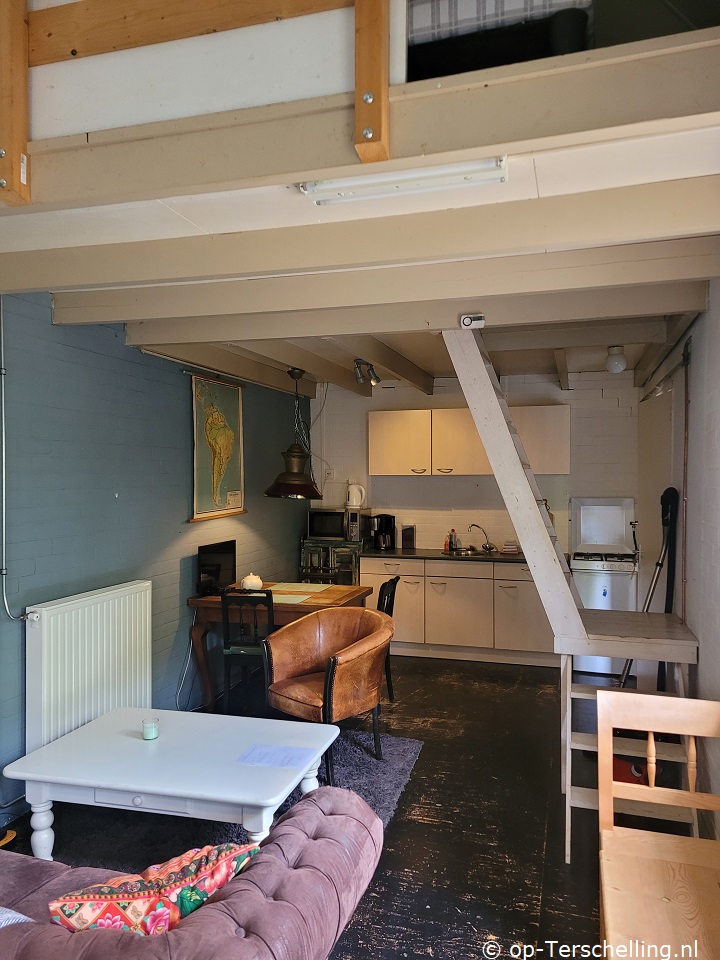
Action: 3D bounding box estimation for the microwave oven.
[{"bbox_3d":[-0.185,0.423,6.840,0.500,0.272,0.385,0,1,17],"label":"microwave oven"}]

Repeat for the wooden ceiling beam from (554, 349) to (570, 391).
[{"bbox_3d":[1.543,-0.883,5.457,0.063,0.155,2.350,0,1,16],"label":"wooden ceiling beam"}]

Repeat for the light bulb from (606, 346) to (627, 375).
[{"bbox_3d":[1.839,-0.858,5.182,0.138,0.200,0.140,0,1,17],"label":"light bulb"}]

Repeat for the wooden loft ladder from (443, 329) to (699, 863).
[{"bbox_3d":[1.022,0.393,3.696,1.300,2.470,1.300,0,1,16],"label":"wooden loft ladder"}]

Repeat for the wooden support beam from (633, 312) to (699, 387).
[{"bbox_3d":[2.026,-0.878,4.922,0.078,0.157,3.090,0,1,17],"label":"wooden support beam"}]

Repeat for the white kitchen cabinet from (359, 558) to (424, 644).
[{"bbox_3d":[0.369,1.084,6.761,0.600,0.770,0.580,0,1,16],"label":"white kitchen cabinet"}]

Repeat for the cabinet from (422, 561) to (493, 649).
[{"bbox_3d":[0.947,1.087,6.596,0.600,0.770,0.580,0,1,16],"label":"cabinet"}]

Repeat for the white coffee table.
[{"bbox_3d":[-0.776,1.409,3.207,1.200,0.440,0.845,0,1,14],"label":"white coffee table"}]

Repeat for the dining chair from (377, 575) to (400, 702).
[{"bbox_3d":[0.006,1.158,5.108,0.480,0.900,0.420,0,1,16],"label":"dining chair"}]

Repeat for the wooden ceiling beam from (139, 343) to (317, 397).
[{"bbox_3d":[-0.912,-0.888,5.805,0.073,0.164,3.090,0,1,17],"label":"wooden ceiling beam"}]

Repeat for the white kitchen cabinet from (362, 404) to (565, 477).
[{"bbox_3d":[0.997,-0.343,6.654,1.800,0.600,0.350,0,1,16],"label":"white kitchen cabinet"}]

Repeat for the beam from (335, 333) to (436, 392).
[{"bbox_3d":[0.232,-0.883,5.461,0.064,0.159,3.090,0,1,17],"label":"beam"}]

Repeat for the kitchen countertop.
[{"bbox_3d":[0.948,0.696,6.575,1.795,0.040,0.595,0,1,17],"label":"kitchen countertop"}]

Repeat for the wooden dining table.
[{"bbox_3d":[-0.548,1.209,5.195,1.070,0.780,0.790,0,1,17],"label":"wooden dining table"}]

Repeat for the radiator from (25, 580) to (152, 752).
[{"bbox_3d":[-1.431,1.042,3.897,0.095,0.850,0.920,0,1,17],"label":"radiator"}]

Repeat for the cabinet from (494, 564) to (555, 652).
[{"bbox_3d":[1.522,1.091,6.420,0.603,0.735,0.560,0,1,17],"label":"cabinet"}]

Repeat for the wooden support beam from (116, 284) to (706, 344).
[{"bbox_3d":[0.121,-0.861,3.793,3.080,0.160,0.068,0,1,16],"label":"wooden support beam"}]

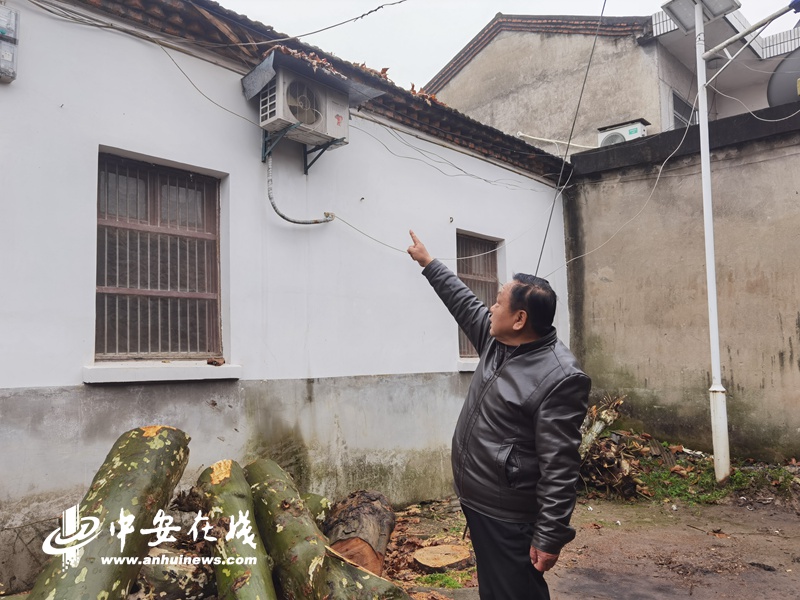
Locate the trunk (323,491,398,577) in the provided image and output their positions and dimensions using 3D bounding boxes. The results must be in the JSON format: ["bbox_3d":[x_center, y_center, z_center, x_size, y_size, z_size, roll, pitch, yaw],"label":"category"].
[{"bbox_3d":[-0.285,1.710,4.550,0.500,0.450,0.950,0,-5,-2],"label":"trunk"}]

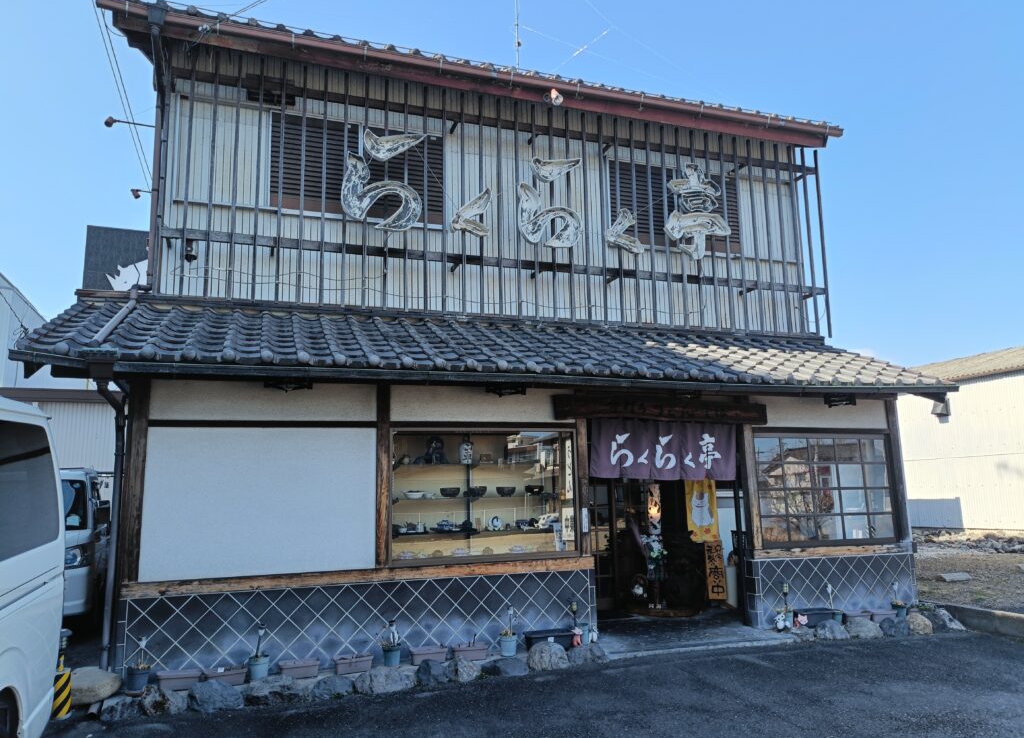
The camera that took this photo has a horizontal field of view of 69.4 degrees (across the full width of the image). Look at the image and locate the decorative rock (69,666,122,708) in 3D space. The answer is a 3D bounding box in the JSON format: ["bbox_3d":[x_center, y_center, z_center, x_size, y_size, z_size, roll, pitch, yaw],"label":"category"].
[{"bbox_3d":[-2.934,2.231,5.191,0.360,0.245,0.280,2,-9,-19],"label":"decorative rock"}]

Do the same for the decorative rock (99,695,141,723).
[{"bbox_3d":[-2.694,2.356,5.127,0.272,0.146,0.190,2,-10,-19],"label":"decorative rock"}]

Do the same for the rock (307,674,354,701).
[{"bbox_3d":[-1.362,2.410,5.596,0.327,0.156,0.229,2,-10,-19],"label":"rock"}]

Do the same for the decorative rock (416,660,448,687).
[{"bbox_3d":[-0.609,2.275,5.544,0.255,0.190,0.220,2,-9,-19],"label":"decorative rock"}]

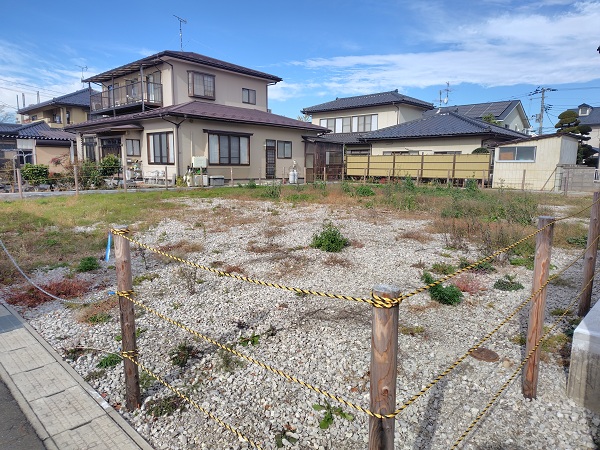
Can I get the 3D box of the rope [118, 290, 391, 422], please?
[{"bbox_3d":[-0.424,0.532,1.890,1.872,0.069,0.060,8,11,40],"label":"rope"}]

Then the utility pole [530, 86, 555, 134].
[{"bbox_3d":[26.945,-10.338,44.932,1.500,10.027,2.600,-8,12,-44],"label":"utility pole"}]

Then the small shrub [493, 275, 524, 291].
[{"bbox_3d":[2.516,0.671,4.785,0.379,0.155,0.315,5,10,28],"label":"small shrub"}]

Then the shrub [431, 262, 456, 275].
[{"bbox_3d":[1.812,0.535,5.019,0.310,0.120,0.280,3,9,20],"label":"shrub"}]

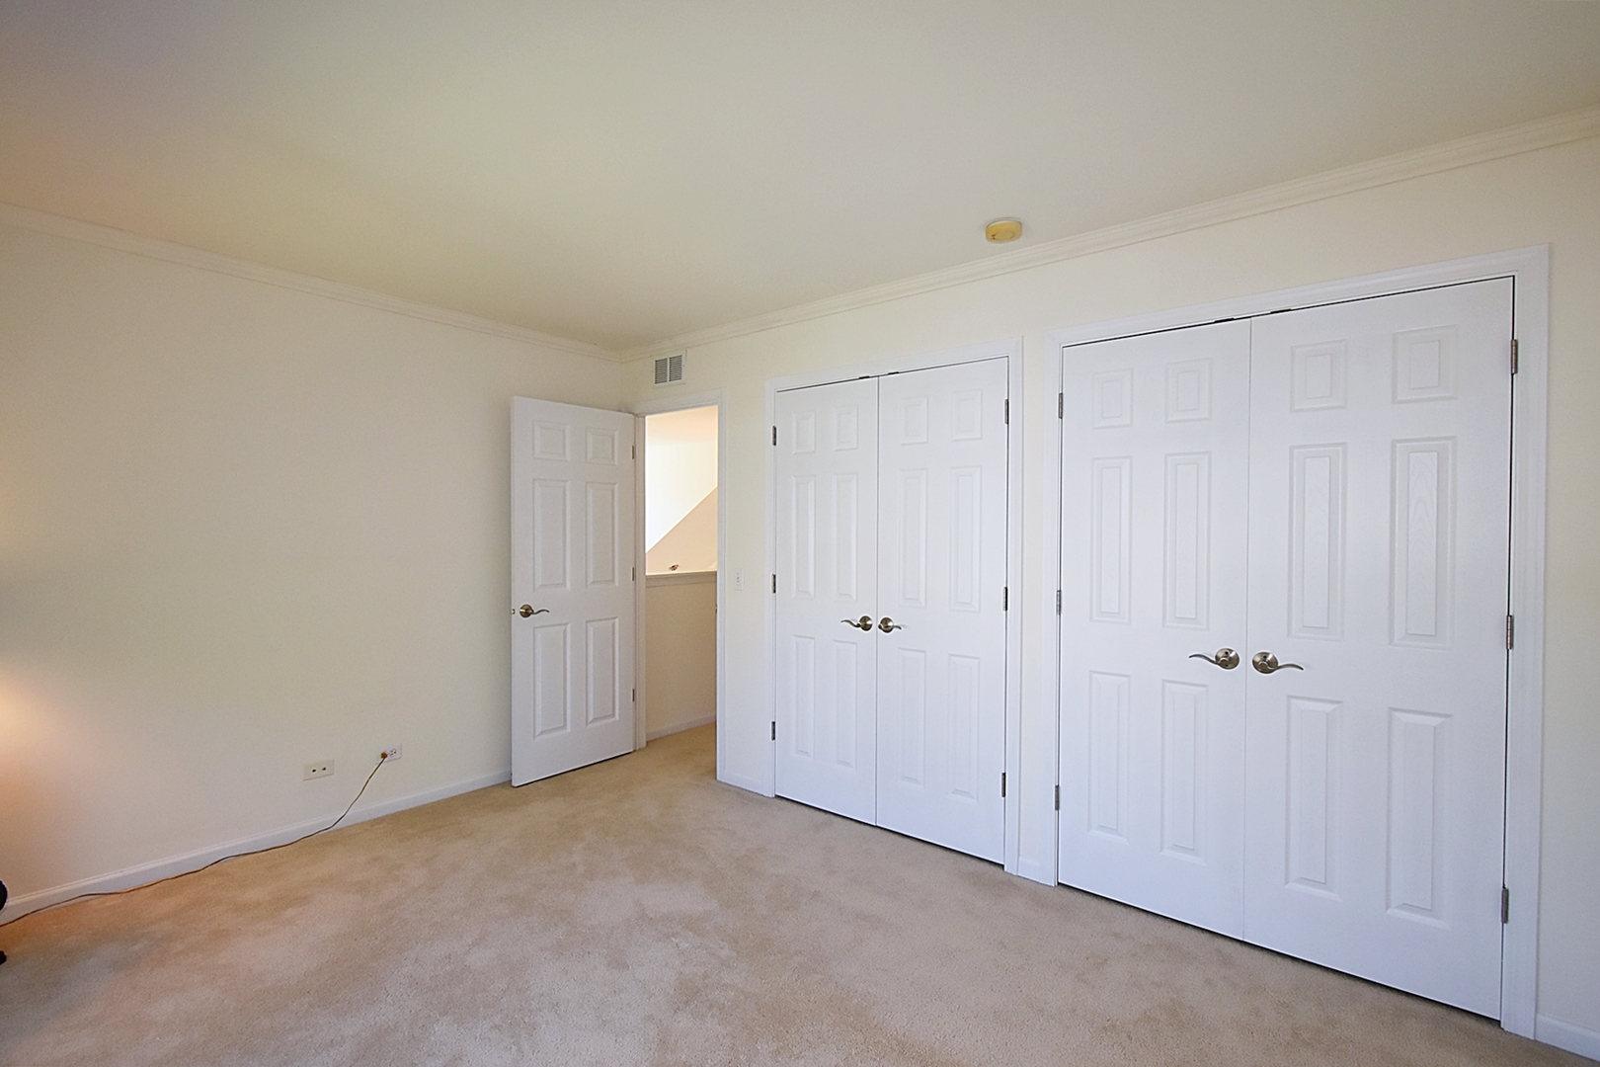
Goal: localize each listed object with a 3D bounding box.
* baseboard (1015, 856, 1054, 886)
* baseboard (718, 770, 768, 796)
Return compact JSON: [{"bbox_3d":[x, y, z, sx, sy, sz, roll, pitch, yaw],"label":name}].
[{"bbox_3d":[0.926,1.327,2.623,0.135,0.085,0.020,1,1,37],"label":"baseboard"},{"bbox_3d":[-0.306,1.321,3.567,0.340,0.080,0.020,1,1,37],"label":"baseboard"}]

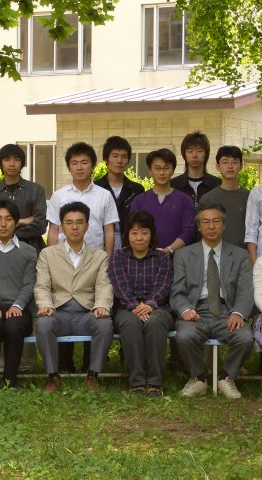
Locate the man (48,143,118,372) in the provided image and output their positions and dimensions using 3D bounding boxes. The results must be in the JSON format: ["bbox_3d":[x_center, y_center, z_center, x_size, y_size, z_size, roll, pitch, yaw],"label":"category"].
[{"bbox_3d":[-0.370,0.136,10.330,0.530,1.742,0.330,0,2,-2],"label":"man"}]

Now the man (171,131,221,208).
[{"bbox_3d":[0.495,0.070,10.339,0.480,1.770,0.310,0,3,0],"label":"man"}]

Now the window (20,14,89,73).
[{"bbox_3d":[-2.000,-5.157,36.000,2.250,1.630,0.200,1,2,27],"label":"window"}]

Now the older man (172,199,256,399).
[{"bbox_3d":[0.566,0.398,9.505,0.580,1.285,0.850,0,2,3],"label":"older man"}]

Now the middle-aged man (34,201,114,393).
[{"bbox_3d":[-0.403,0.387,9.582,0.550,1.296,0.800,0,2,0],"label":"middle-aged man"}]

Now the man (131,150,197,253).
[{"bbox_3d":[0.237,0.162,10.281,0.500,1.697,0.400,0,2,-2],"label":"man"}]

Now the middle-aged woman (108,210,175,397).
[{"bbox_3d":[0.073,0.418,9.544,0.470,1.241,0.780,0,2,1],"label":"middle-aged woman"}]

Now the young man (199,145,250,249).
[{"bbox_3d":[0.722,0.151,10.242,0.480,1.724,0.320,0,2,2],"label":"young man"}]

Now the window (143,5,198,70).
[{"bbox_3d":[1.245,-4.878,32.700,2.200,1.620,0.150,2,4,31],"label":"window"}]

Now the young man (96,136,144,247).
[{"bbox_3d":[-0.094,0.090,10.340,0.480,1.730,0.310,0,3,-3],"label":"young man"}]

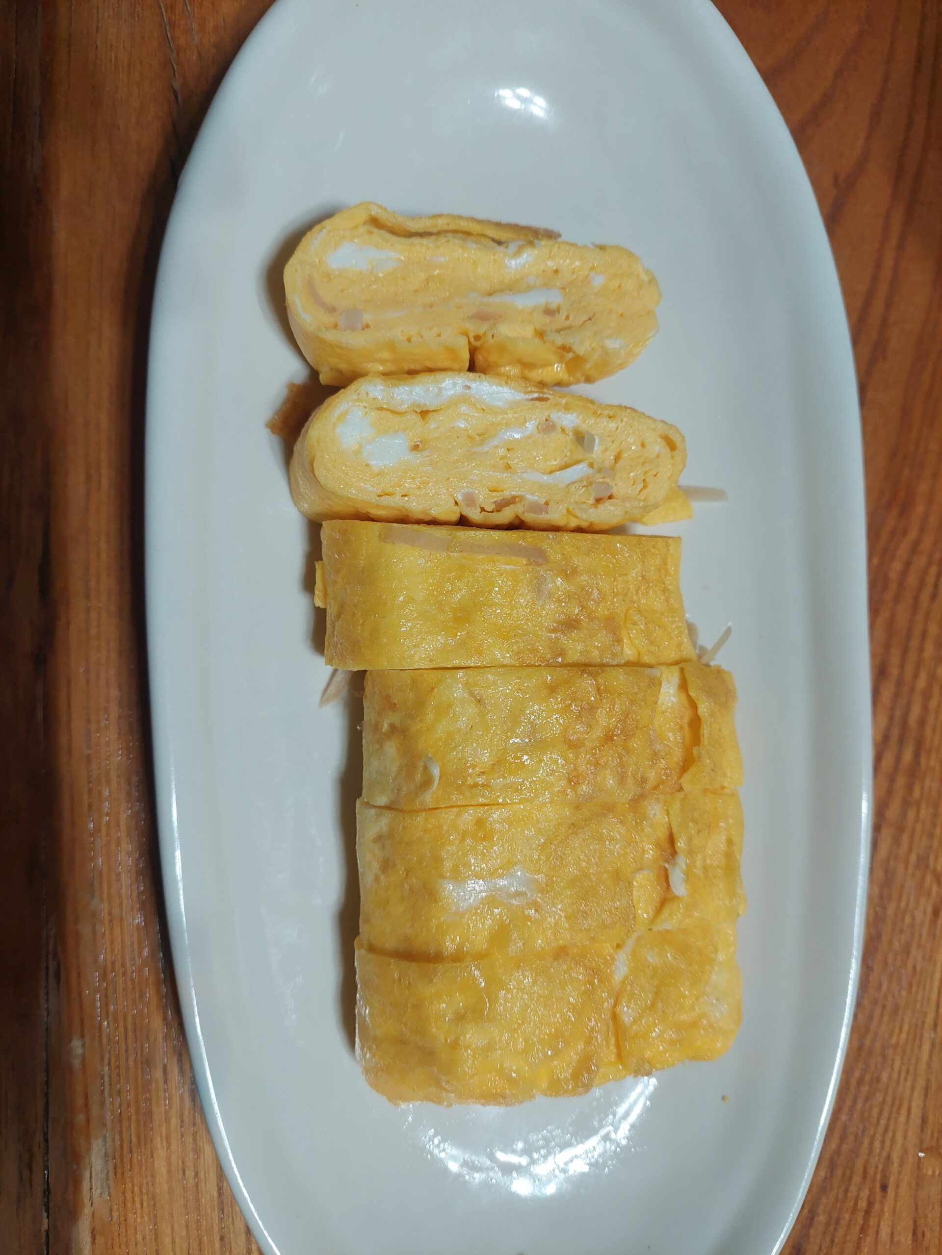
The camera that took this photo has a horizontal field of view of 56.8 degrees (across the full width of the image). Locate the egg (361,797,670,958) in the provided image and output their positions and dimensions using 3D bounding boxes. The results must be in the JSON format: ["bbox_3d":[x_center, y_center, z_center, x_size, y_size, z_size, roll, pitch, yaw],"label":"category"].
[{"bbox_3d":[0.016,0.059,0.209,0.085,0.029,0.029,-2,90,-3],"label":"egg"}]

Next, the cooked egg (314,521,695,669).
[{"bbox_3d":[0.009,-0.007,0.208,0.088,0.029,0.032,2,90,-3],"label":"cooked egg"}]

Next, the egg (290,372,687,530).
[{"bbox_3d":[0.003,-0.040,0.207,0.088,0.031,0.027,7,90,-3],"label":"egg"}]

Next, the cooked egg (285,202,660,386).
[{"bbox_3d":[0.000,-0.078,0.207,0.083,0.030,0.028,7,90,-3],"label":"cooked egg"}]

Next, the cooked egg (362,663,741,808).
[{"bbox_3d":[0.019,0.025,0.209,0.089,0.029,0.030,-2,90,-3],"label":"cooked egg"}]

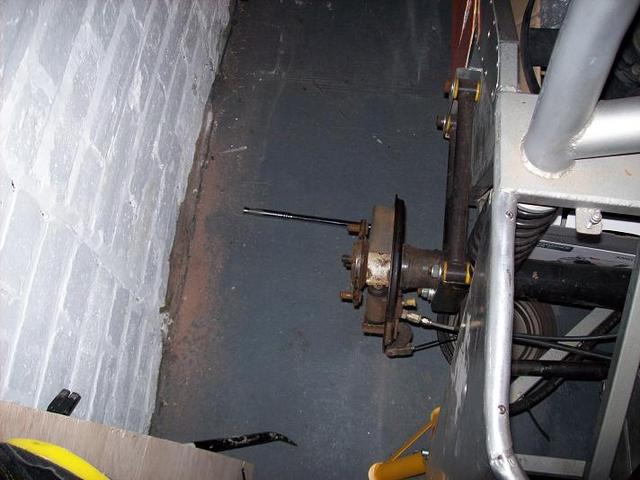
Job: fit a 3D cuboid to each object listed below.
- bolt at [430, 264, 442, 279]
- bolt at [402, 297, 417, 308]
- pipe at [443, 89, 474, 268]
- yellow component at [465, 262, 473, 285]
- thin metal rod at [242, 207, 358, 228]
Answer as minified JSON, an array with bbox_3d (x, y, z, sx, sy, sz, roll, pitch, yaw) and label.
[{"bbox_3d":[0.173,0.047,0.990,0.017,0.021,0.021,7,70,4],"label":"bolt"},{"bbox_3d":[0.136,0.095,1.010,0.020,0.015,0.015,7,70,4],"label":"bolt"},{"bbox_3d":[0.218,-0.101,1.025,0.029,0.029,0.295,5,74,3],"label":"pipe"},{"bbox_3d":[0.220,0.050,0.985,0.008,0.032,0.032,7,70,4],"label":"yellow component"},{"bbox_3d":[-0.032,-0.046,1.409,0.266,0.015,0.015,7,70,4],"label":"thin metal rod"}]

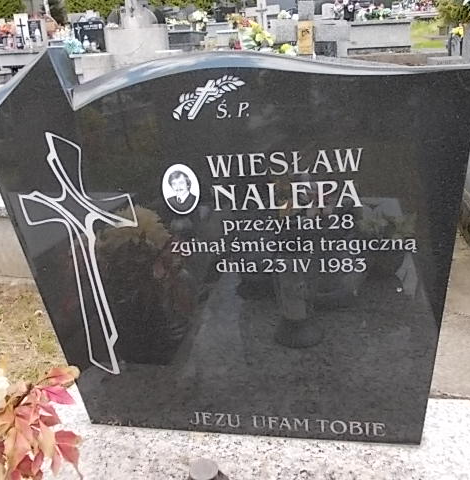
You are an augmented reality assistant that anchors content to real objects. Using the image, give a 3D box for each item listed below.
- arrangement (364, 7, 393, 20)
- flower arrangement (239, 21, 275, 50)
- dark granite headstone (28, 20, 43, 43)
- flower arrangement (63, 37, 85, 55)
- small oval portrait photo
[{"bbox_3d":[2.495,-3.938,9.000,0.500,0.250,0.320,-3,16,6],"label":"arrangement"},{"bbox_3d":[0.270,-2.443,6.200,0.420,0.360,0.340,-4,16,3],"label":"flower arrangement"},{"bbox_3d":[-3.854,-4.027,10.000,0.310,0.430,0.080,-11,17,-21],"label":"dark granite headstone"},{"bbox_3d":[-2.790,-3.381,9.000,0.370,0.310,0.320,-10,17,-18],"label":"flower arrangement"},{"bbox_3d":[-0.104,-0.099,1.010,0.079,0.100,0.010,-1,16,14],"label":"small oval portrait photo"}]

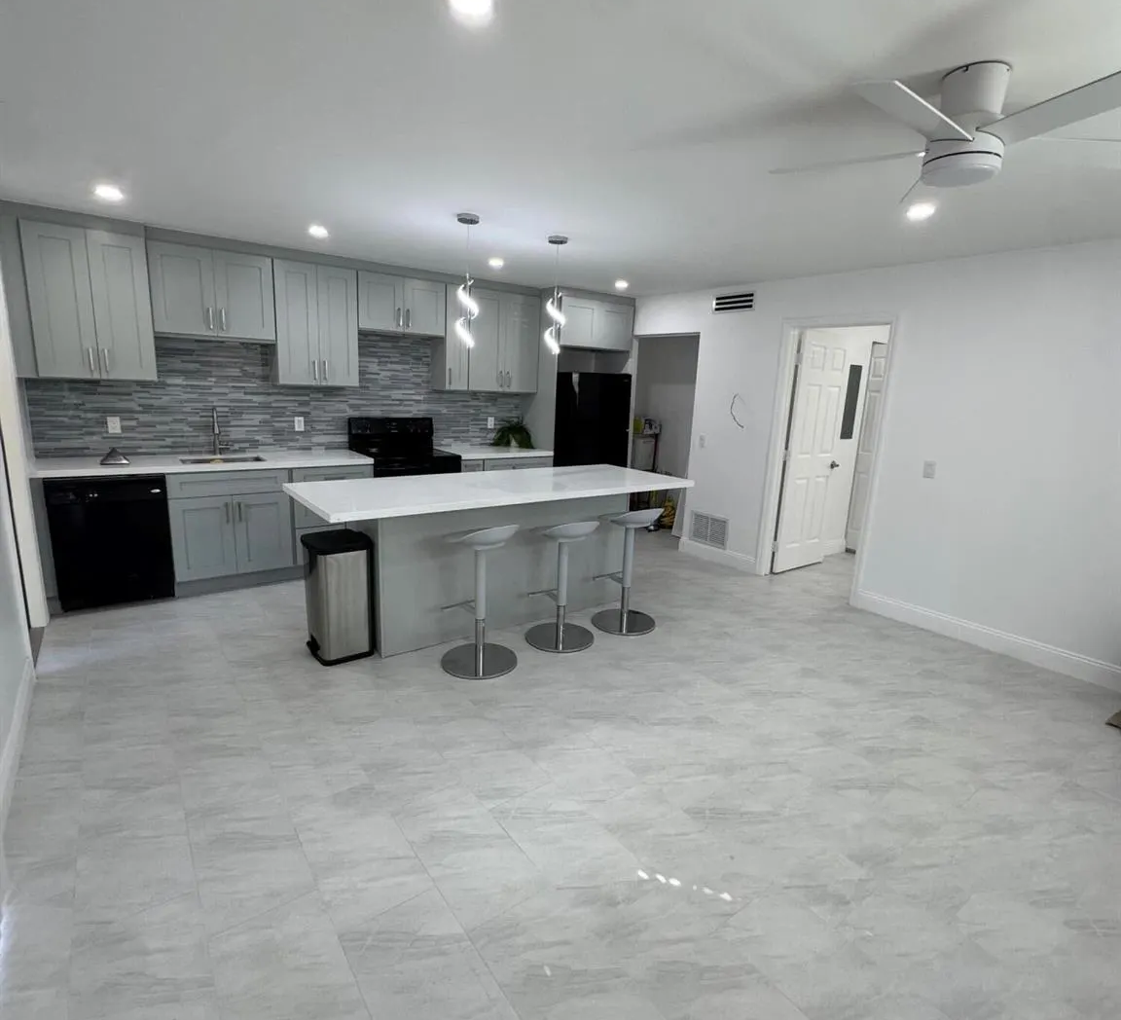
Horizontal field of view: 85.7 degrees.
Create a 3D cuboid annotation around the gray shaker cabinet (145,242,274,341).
[{"bbox_3d":[-2.500,-1.535,4.356,0.762,0.603,0.320,-6,15,-35],"label":"gray shaker cabinet"}]

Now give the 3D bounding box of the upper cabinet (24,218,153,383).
[{"bbox_3d":[-3.072,-1.329,3.972,0.624,0.910,0.325,-6,15,-36],"label":"upper cabinet"}]

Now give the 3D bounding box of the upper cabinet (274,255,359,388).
[{"bbox_3d":[-1.955,-1.442,4.786,0.604,0.888,0.325,-6,15,-36],"label":"upper cabinet"}]

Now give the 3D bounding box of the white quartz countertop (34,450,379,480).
[{"bbox_3d":[-2.491,-0.352,4.415,2.048,0.040,0.680,-6,15,-36],"label":"white quartz countertop"}]

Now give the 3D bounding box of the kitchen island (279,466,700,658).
[{"bbox_3d":[-0.362,0.274,4.017,2.502,0.914,0.950,-6,15,-36],"label":"kitchen island"}]

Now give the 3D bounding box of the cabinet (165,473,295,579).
[{"bbox_3d":[-2.491,0.044,4.537,0.762,0.761,0.615,-6,15,-35],"label":"cabinet"}]

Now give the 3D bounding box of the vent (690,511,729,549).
[{"bbox_3d":[1.378,0.191,5.641,0.020,0.298,0.450,-6,15,-35],"label":"vent"}]

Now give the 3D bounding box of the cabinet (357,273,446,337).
[{"bbox_3d":[-1.390,-1.724,5.143,0.753,0.435,0.325,-6,15,-36],"label":"cabinet"}]

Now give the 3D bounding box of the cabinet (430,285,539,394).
[{"bbox_3d":[-0.688,-1.581,5.683,0.990,0.910,0.320,-6,15,-35],"label":"cabinet"}]

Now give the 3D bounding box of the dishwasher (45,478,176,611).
[{"bbox_3d":[-3.048,0.154,4.137,0.610,0.856,0.610,-6,15,-35],"label":"dishwasher"}]

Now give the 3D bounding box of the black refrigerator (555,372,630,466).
[{"bbox_3d":[0.152,-0.552,6.241,0.755,1.665,0.750,-6,15,-35],"label":"black refrigerator"}]

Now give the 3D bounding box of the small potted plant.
[{"bbox_3d":[-0.475,-0.762,5.968,0.350,0.311,0.350,-6,15,-35],"label":"small potted plant"}]

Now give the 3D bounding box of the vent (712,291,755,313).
[{"bbox_3d":[1.482,-1.777,5.192,0.020,0.160,0.450,-6,15,-35],"label":"vent"}]

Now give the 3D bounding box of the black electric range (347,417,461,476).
[{"bbox_3d":[-1.357,-0.182,5.293,0.765,1.190,0.690,-6,15,-36],"label":"black electric range"}]

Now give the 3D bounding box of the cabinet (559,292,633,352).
[{"bbox_3d":[0.204,-1.869,6.149,0.910,0.440,0.575,-6,15,-36],"label":"cabinet"}]

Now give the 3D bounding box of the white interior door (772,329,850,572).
[{"bbox_3d":[2.219,-0.476,5.306,0.725,2.050,0.040,-6,15,-36],"label":"white interior door"}]

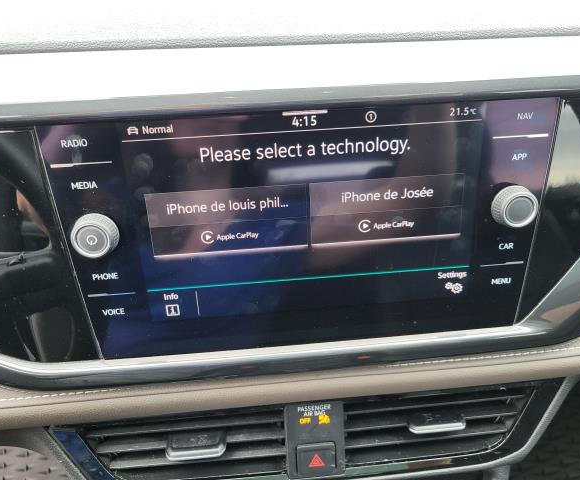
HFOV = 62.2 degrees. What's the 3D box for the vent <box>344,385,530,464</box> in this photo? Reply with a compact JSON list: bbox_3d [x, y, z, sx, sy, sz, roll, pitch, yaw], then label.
[{"bbox_3d":[0.094,0.115,0.308,0.122,0.045,0.026,-4,12,-4],"label":"vent"}]

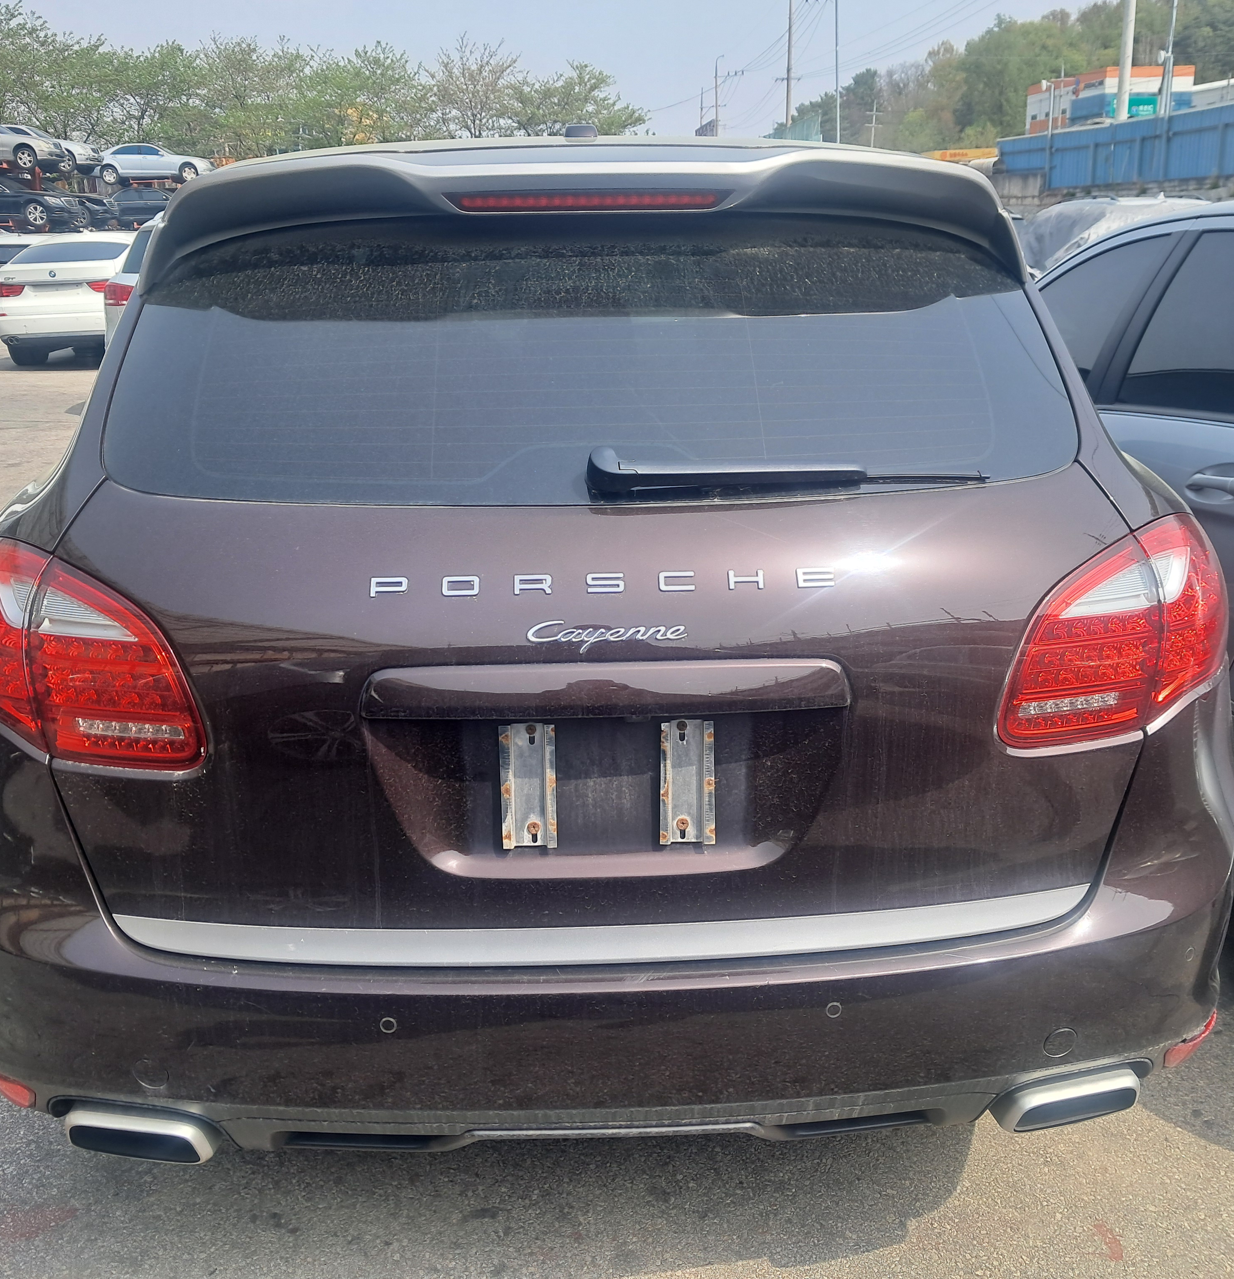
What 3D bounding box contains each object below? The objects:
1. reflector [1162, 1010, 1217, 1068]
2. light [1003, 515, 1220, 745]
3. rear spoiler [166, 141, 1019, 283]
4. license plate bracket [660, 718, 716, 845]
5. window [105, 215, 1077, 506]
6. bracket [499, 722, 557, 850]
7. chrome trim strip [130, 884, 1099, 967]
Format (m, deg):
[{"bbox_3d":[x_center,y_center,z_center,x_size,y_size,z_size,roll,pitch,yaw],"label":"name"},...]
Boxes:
[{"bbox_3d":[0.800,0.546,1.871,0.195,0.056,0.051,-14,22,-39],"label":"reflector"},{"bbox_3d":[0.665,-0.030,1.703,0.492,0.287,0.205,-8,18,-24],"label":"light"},{"bbox_3d":[-0.039,-0.588,1.836,1.210,0.190,0.318,-1,17,-3],"label":"rear spoiler"},{"bbox_3d":[0.087,0.174,1.611,0.066,0.153,0.015,-1,7,-3],"label":"license plate bracket"},{"bbox_3d":[-0.028,-0.370,1.709,1.169,0.087,0.523,-1,61,-3],"label":"window"},{"bbox_3d":[-0.107,0.178,1.601,0.066,0.153,0.015,-1,7,-3],"label":"bracket"},{"bbox_3d":[-0.006,0.345,1.581,1.184,0.051,0.087,-1,17,-3],"label":"chrome trim strip"}]

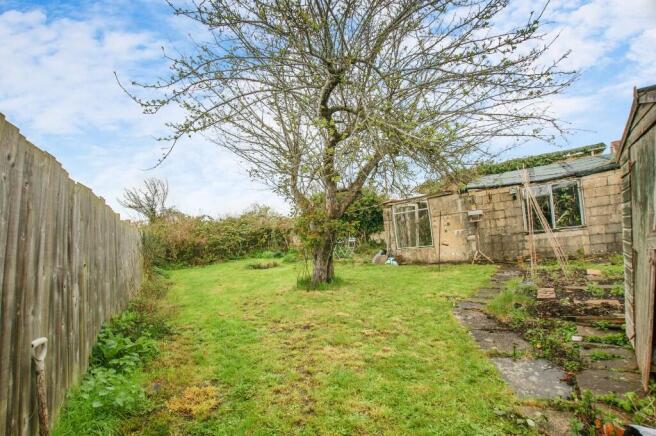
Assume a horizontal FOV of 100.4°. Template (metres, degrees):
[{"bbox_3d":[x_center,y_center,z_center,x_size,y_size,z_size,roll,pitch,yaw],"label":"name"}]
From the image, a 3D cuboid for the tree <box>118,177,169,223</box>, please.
[{"bbox_3d":[-10.200,-0.200,15.000,2.600,4.200,2.400,1,-2,-34],"label":"tree"}]

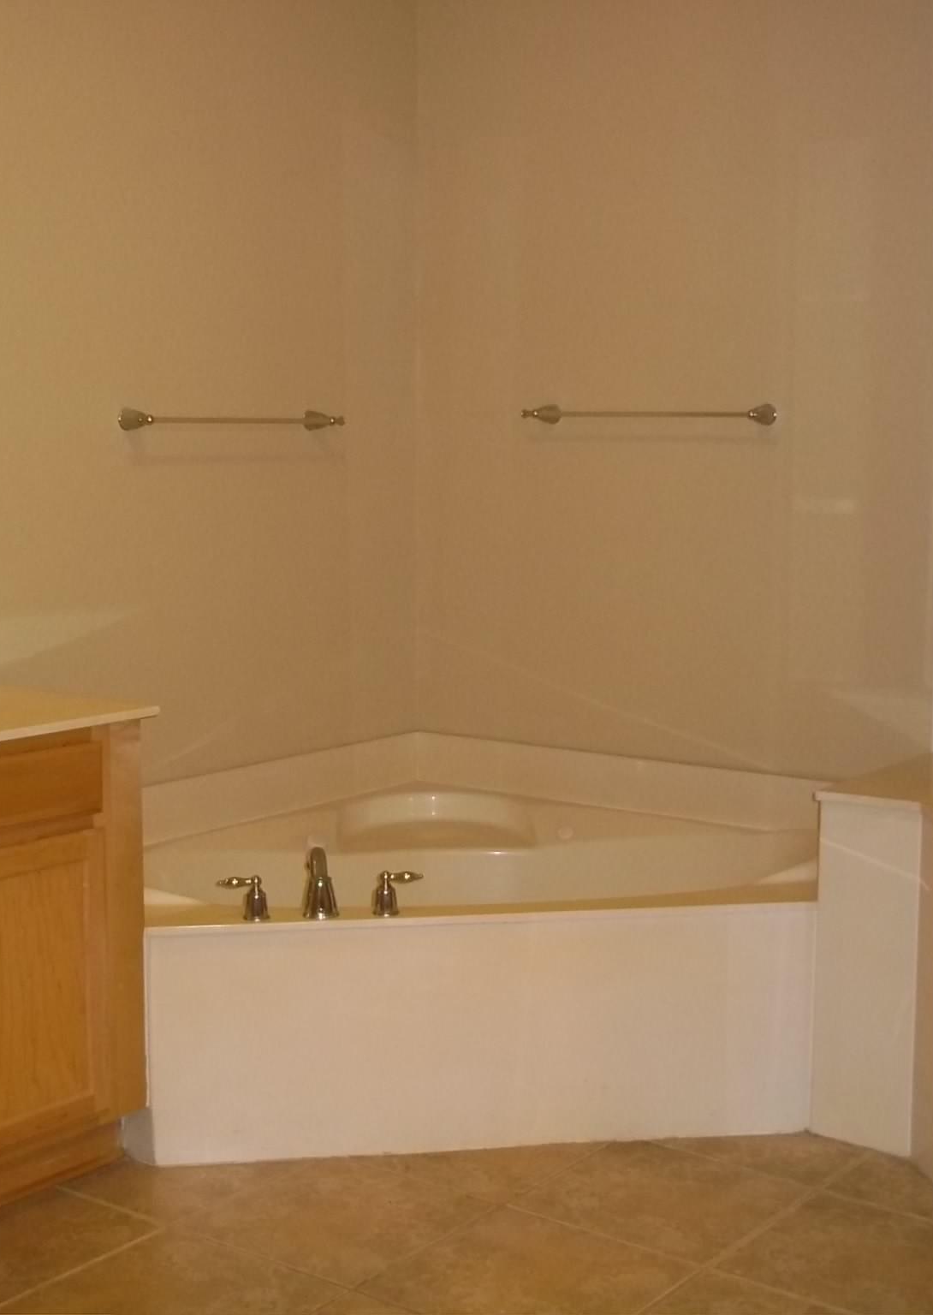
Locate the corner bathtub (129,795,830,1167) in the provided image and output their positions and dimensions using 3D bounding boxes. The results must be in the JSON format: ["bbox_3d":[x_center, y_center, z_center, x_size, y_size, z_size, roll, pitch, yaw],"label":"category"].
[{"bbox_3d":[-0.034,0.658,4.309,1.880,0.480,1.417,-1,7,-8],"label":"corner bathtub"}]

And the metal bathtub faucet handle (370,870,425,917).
[{"bbox_3d":[-0.135,0.462,3.588,0.099,0.082,0.048,-1,7,-8],"label":"metal bathtub faucet handle"}]

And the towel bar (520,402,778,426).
[{"bbox_3d":[0.431,-0.582,4.382,0.680,0.050,0.094,5,9,37],"label":"towel bar"}]

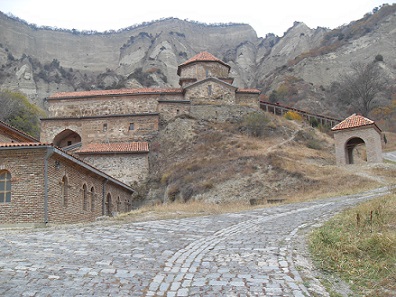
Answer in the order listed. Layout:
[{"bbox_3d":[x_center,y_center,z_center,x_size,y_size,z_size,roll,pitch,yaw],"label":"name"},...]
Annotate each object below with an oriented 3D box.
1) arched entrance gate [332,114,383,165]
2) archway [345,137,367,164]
[{"bbox_3d":[15.219,-0.904,36.907,3.763,4.864,3.975,-8,-11,33],"label":"arched entrance gate"},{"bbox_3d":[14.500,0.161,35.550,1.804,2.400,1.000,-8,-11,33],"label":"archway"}]

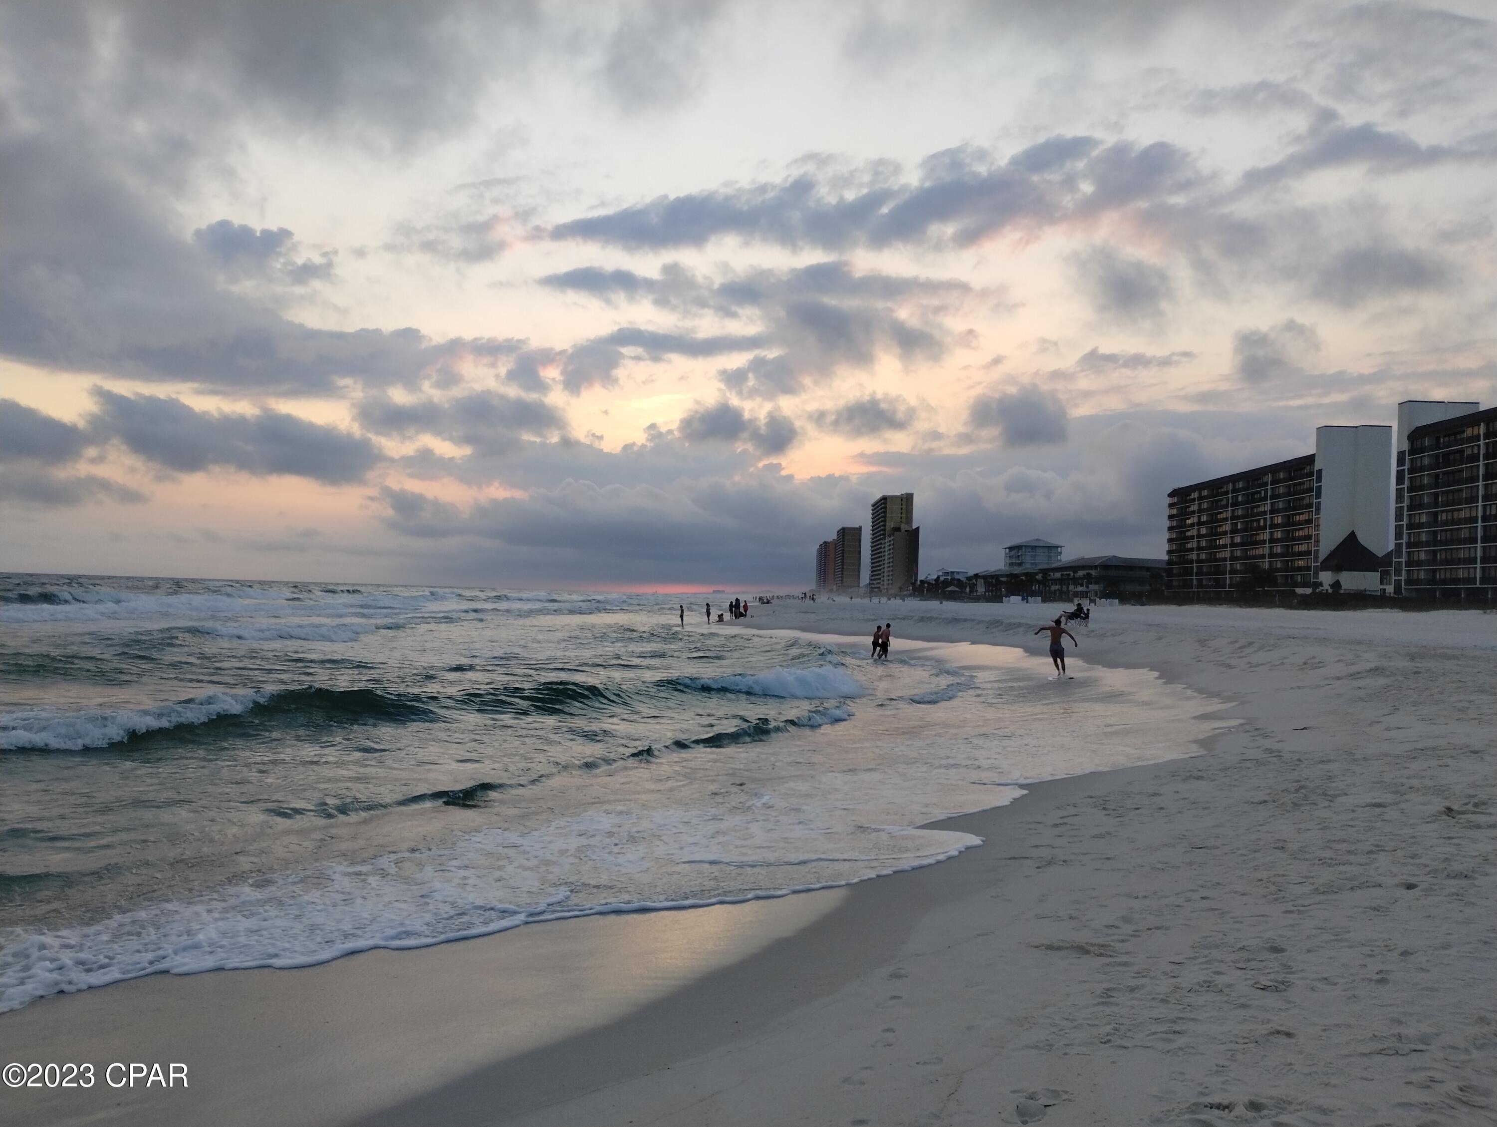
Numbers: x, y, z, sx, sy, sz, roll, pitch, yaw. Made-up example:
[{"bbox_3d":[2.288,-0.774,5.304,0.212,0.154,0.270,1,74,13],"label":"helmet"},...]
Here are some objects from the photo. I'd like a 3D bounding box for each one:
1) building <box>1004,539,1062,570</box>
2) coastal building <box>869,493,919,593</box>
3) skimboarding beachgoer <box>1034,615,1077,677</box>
[{"bbox_3d":[112.369,2.751,478.190,16.000,23.800,32.000,2,-2,-1],"label":"building"},{"bbox_3d":[93.184,-10.895,776.644,21.000,64.000,76.000,2,-2,0],"label":"coastal building"},{"bbox_3d":[9.092,2.484,35.800,1.250,1.680,0.500,2,-2,7],"label":"skimboarding beachgoer"}]

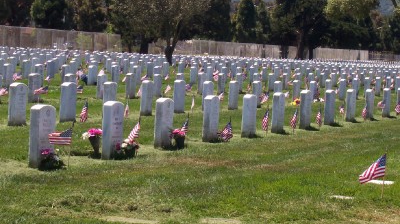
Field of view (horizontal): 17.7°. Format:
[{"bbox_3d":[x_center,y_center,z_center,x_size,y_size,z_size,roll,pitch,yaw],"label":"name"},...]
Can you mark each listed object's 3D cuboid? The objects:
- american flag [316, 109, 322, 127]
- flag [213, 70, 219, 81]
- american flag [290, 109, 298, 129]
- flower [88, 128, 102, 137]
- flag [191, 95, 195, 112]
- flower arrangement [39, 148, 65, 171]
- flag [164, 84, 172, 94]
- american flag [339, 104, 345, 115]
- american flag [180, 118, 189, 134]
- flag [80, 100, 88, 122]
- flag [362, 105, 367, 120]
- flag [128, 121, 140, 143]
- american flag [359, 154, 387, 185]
[{"bbox_3d":[1.952,0.090,20.950,0.100,0.290,0.080,2,3,0],"label":"american flag"},{"bbox_3d":[0.520,-1.224,43.000,0.200,0.320,0.100,2,3,0],"label":"flag"},{"bbox_3d":[1.433,0.099,19.450,0.125,0.300,0.090,2,3,0],"label":"american flag"},{"bbox_3d":[-1.128,0.221,13.850,0.150,0.090,0.130,2,3,0],"label":"flower"},{"bbox_3d":[-0.142,-0.172,25.200,0.090,0.330,0.070,2,3,-20],"label":"flag"},{"bbox_3d":[-1.436,0.459,12.400,0.250,0.220,0.230,3,3,0],"label":"flower arrangement"},{"bbox_3d":[-0.824,-0.584,33.300,0.200,0.260,0.090,2,3,-10],"label":"flag"},{"bbox_3d":[2.471,-0.044,22.400,0.110,0.180,0.080,2,3,0],"label":"american flag"},{"bbox_3d":[-0.181,0.170,15.000,0.110,0.200,0.080,2,3,0],"label":"american flag"},{"bbox_3d":[-1.747,-0.008,19.400,0.125,0.330,0.100,2,3,0],"label":"flag"},{"bbox_3d":[3.065,0.009,23.900,0.085,0.280,0.080,2,3,0],"label":"flag"},{"bbox_3d":[-0.715,0.224,14.000,0.150,0.260,0.080,2,3,-15],"label":"flag"},{"bbox_3d":[1.513,0.504,11.250,0.260,0.265,0.090,2,3,-10],"label":"american flag"}]

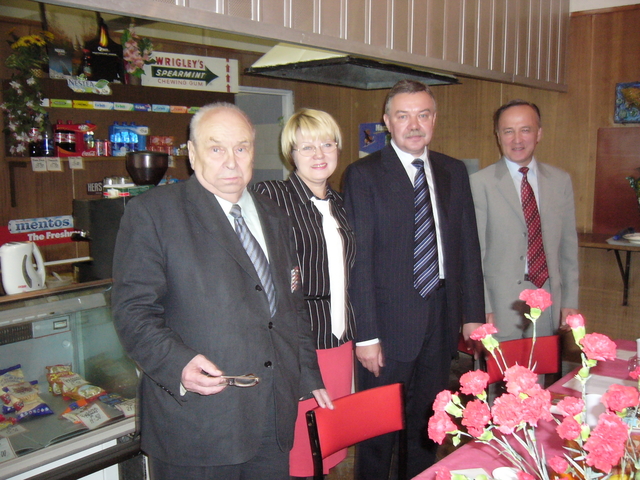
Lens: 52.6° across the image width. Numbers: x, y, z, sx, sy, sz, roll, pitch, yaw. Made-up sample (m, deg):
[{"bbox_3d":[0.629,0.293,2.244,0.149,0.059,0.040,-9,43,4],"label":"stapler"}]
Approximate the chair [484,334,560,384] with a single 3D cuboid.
[{"bbox_3d":[0.925,0.840,2.538,0.400,0.810,0.480,-3,8,-21],"label":"chair"}]

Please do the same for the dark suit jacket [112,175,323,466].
[{"bbox_3d":[-0.271,0.210,1.712,0.570,0.750,0.400,-7,10,-40],"label":"dark suit jacket"}]

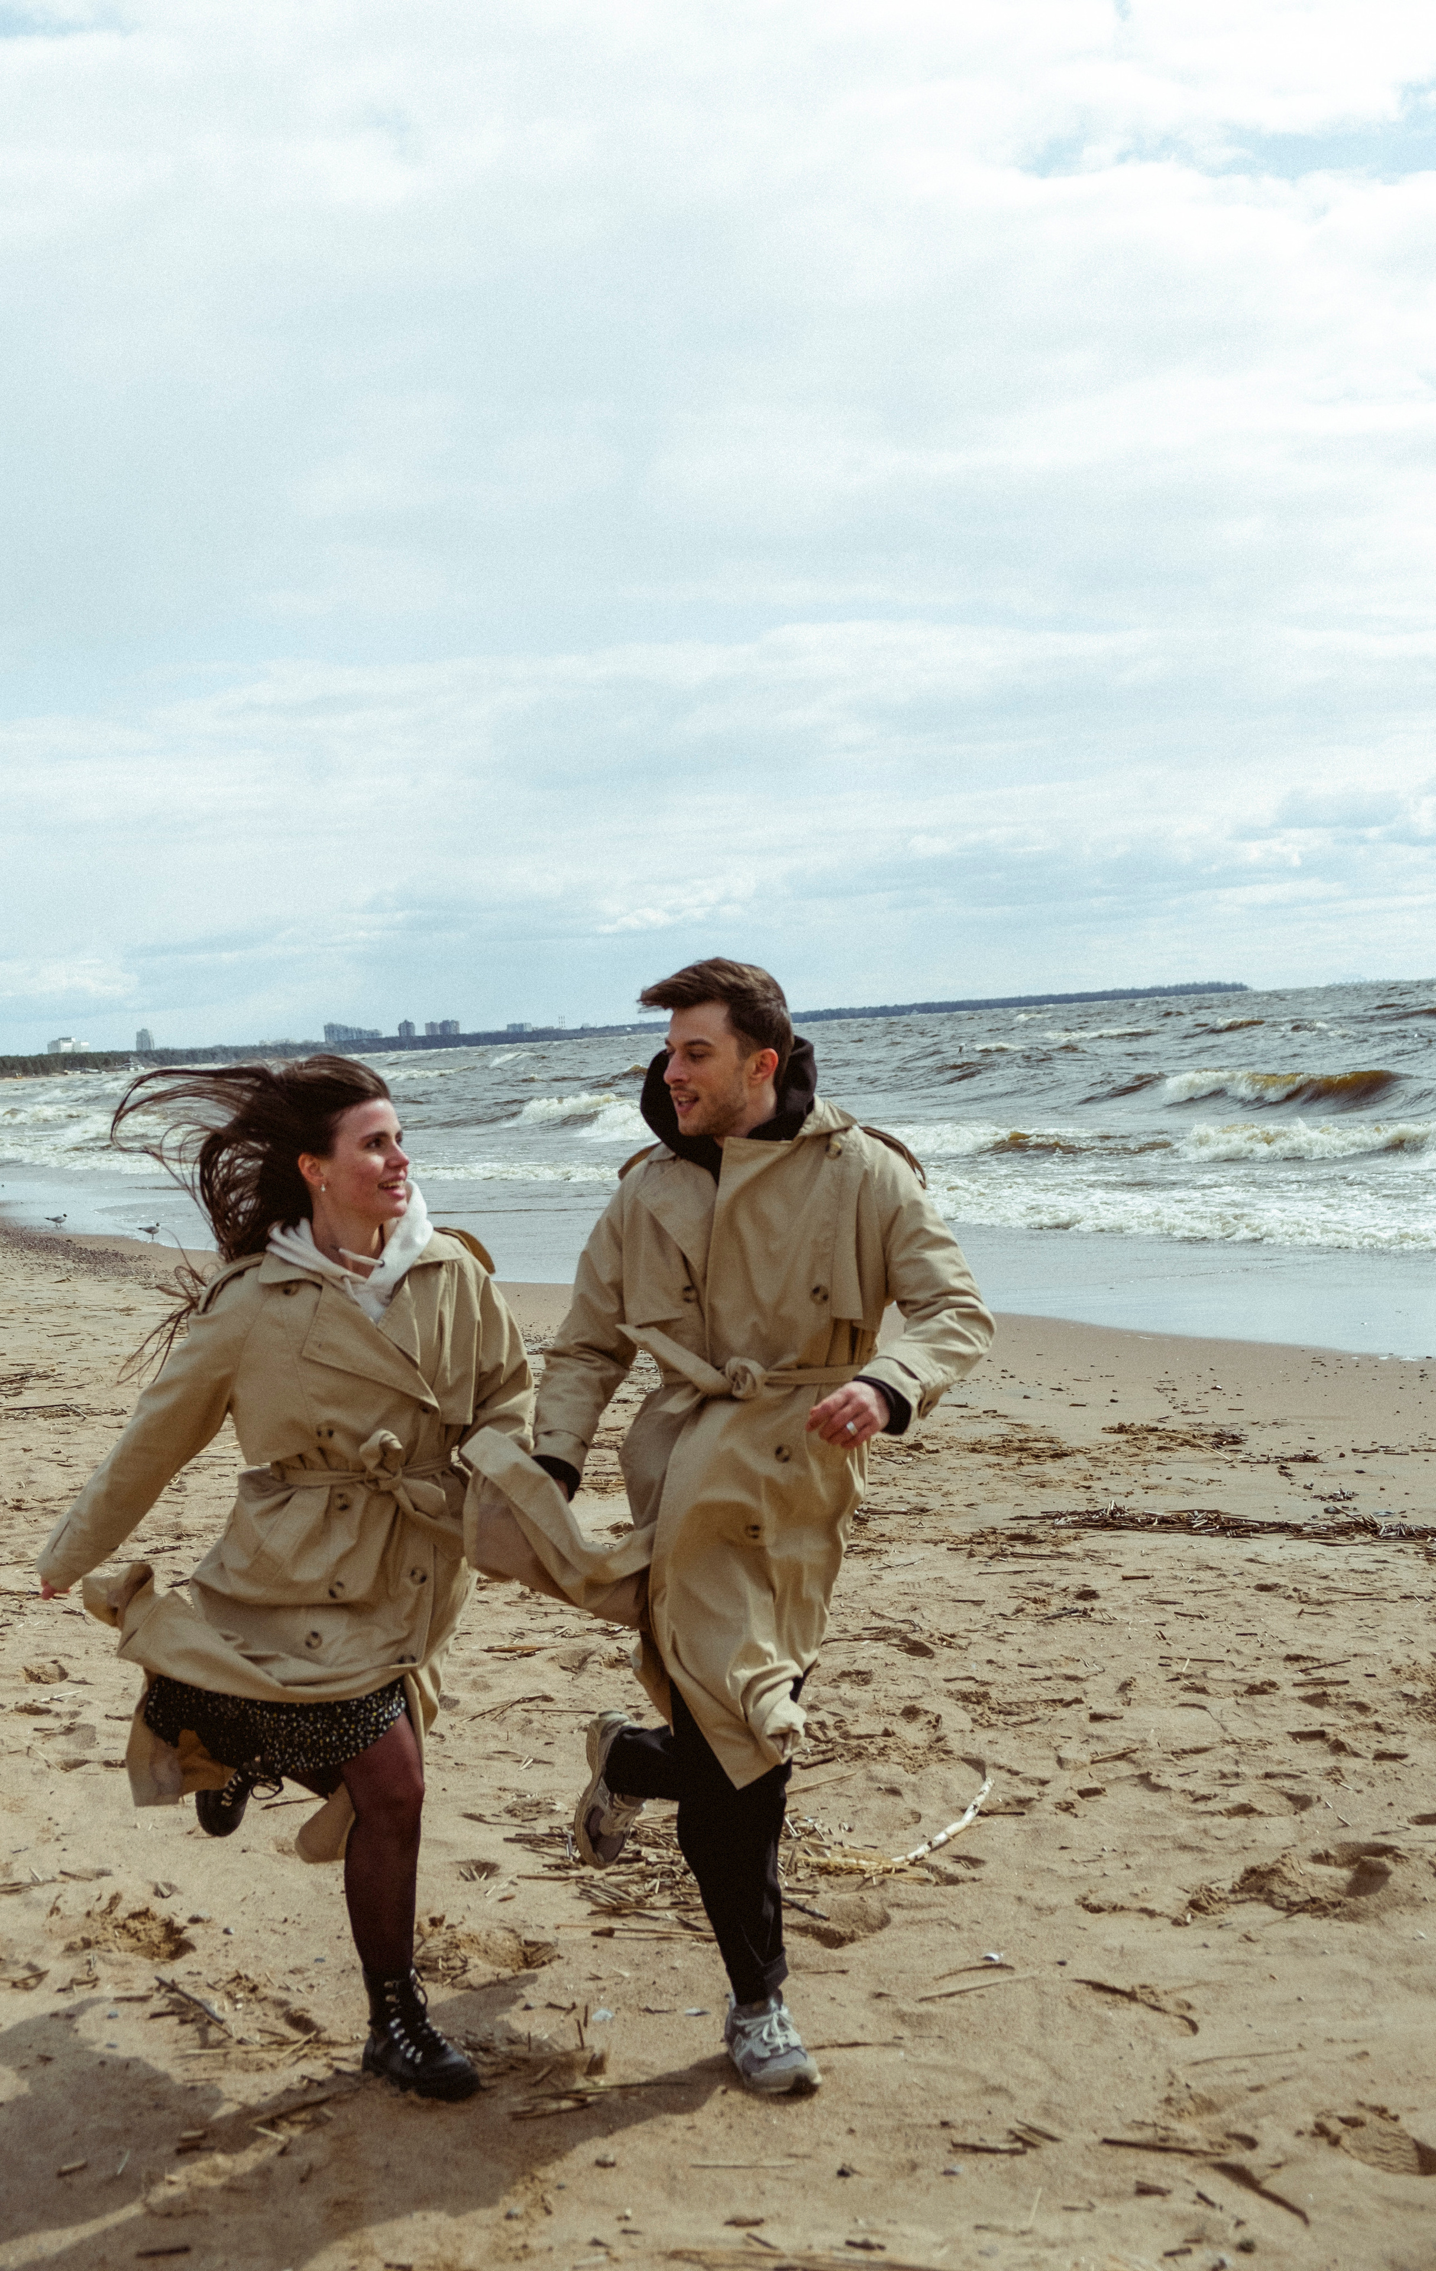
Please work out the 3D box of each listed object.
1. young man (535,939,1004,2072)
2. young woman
[{"bbox_3d":[0.068,0.582,4.300,0.710,1.725,0.720,-4,2,-4],"label":"young man"},{"bbox_3d":[-0.688,0.684,4.380,0.740,1.615,0.740,-5,2,-20],"label":"young woman"}]

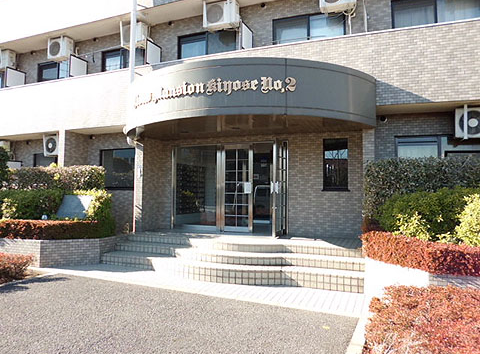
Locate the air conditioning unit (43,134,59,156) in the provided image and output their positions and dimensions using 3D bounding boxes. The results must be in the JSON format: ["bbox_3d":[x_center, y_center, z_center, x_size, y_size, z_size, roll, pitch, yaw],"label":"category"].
[{"bbox_3d":[-5.263,-0.897,10.406,0.728,0.543,0.277,0,-3,22],"label":"air conditioning unit"}]

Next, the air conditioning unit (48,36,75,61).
[{"bbox_3d":[-5.249,-3.737,10.572,0.697,0.553,0.266,0,-3,22],"label":"air conditioning unit"}]

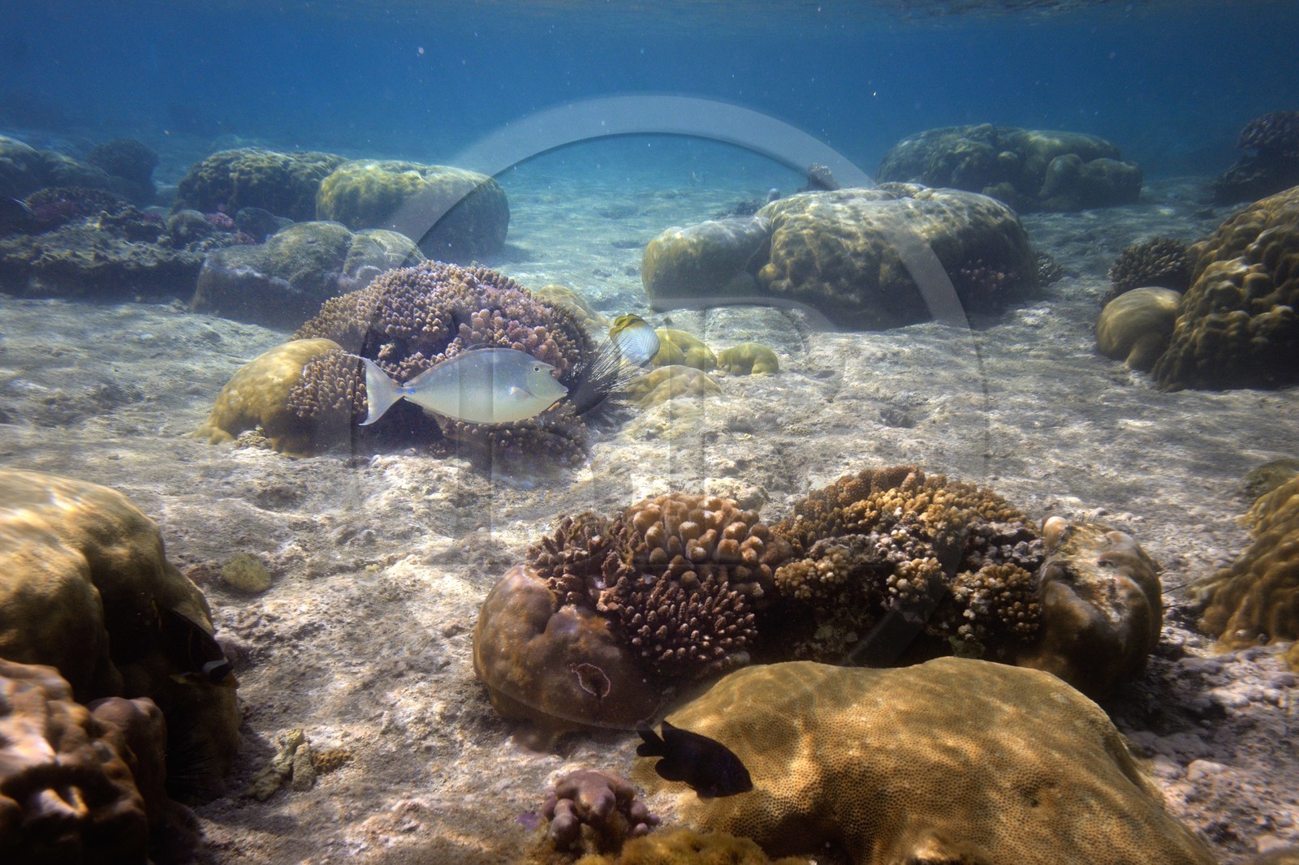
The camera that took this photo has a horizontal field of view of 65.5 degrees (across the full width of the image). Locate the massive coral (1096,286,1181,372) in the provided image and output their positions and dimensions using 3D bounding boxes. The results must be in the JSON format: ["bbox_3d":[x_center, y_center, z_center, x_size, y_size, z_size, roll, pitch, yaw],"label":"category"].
[{"bbox_3d":[1.310,-0.272,2.670,0.225,0.210,0.230,9,20,25],"label":"massive coral"}]

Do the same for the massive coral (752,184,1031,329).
[{"bbox_3d":[0.839,-0.621,3.488,0.949,0.445,0.711,4,19,13],"label":"massive coral"}]

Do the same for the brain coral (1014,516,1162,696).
[{"bbox_3d":[0.517,0.212,1.205,0.165,0.205,0.180,9,20,24],"label":"brain coral"}]

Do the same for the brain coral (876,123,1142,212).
[{"bbox_3d":[2.469,-1.858,7.017,1.724,0.553,1.206,6,19,18],"label":"brain coral"}]

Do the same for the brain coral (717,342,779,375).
[{"bbox_3d":[0.259,-0.196,2.650,0.165,0.082,0.140,2,18,5],"label":"brain coral"}]

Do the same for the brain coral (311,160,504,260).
[{"bbox_3d":[-1.135,-1.086,4.873,0.899,0.449,0.764,-4,19,-12],"label":"brain coral"}]

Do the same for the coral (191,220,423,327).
[{"bbox_3d":[-1.147,-0.555,3.468,0.779,0.332,0.545,-6,19,-17],"label":"coral"}]

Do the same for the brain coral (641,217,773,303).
[{"bbox_3d":[0.231,-0.665,3.839,0.525,0.306,0.446,1,19,3],"label":"brain coral"}]

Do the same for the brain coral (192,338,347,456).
[{"bbox_3d":[-0.830,-0.086,2.223,0.325,0.234,0.277,-7,20,-20],"label":"brain coral"}]

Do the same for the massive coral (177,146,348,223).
[{"bbox_3d":[-2.090,-1.320,5.550,0.950,0.430,0.780,-7,19,-19],"label":"massive coral"}]

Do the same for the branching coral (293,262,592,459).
[{"bbox_3d":[-0.442,-0.163,2.181,0.647,0.405,0.518,-4,19,-11],"label":"branching coral"}]

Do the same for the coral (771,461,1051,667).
[{"bbox_3d":[0.340,0.187,1.346,0.354,0.271,0.265,5,19,15],"label":"coral"}]

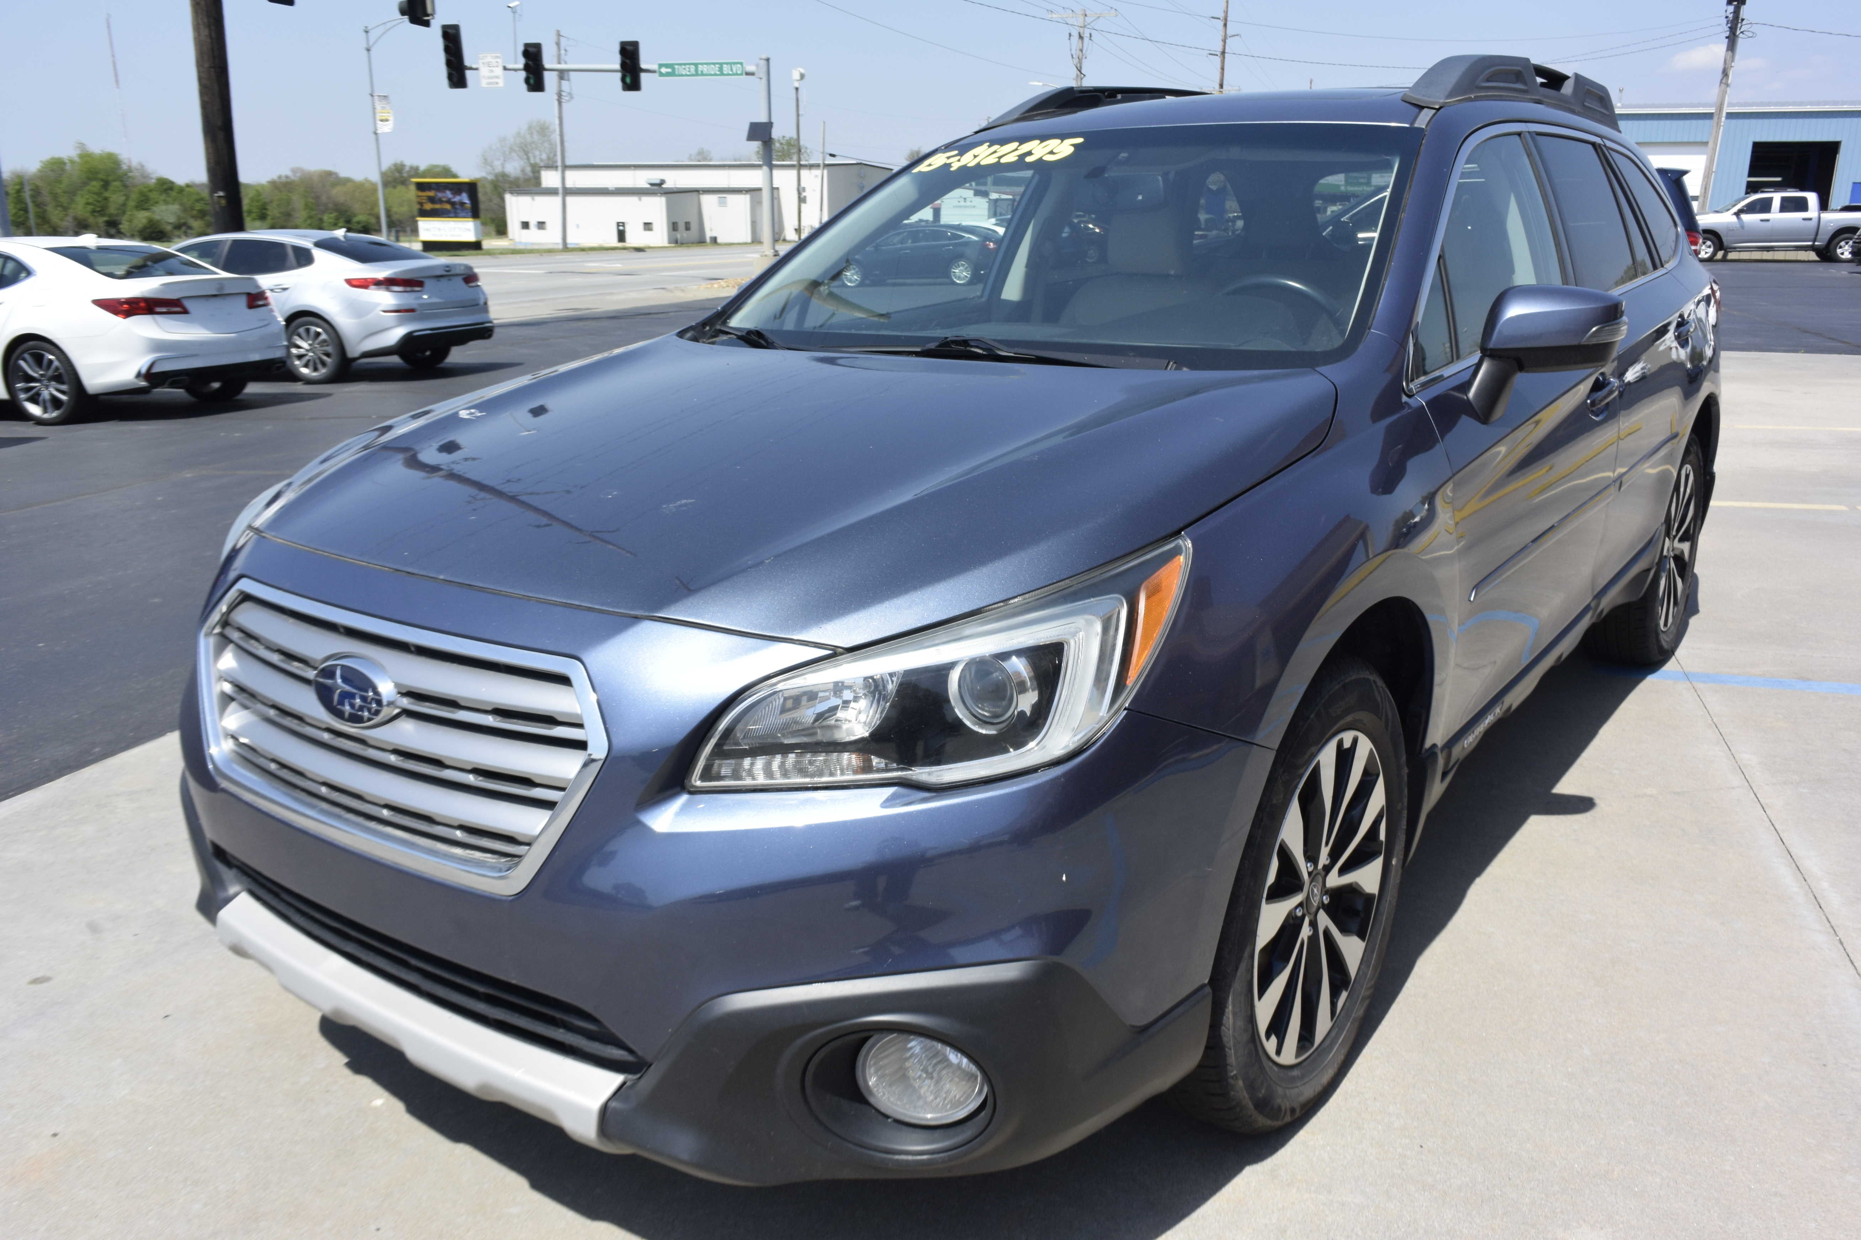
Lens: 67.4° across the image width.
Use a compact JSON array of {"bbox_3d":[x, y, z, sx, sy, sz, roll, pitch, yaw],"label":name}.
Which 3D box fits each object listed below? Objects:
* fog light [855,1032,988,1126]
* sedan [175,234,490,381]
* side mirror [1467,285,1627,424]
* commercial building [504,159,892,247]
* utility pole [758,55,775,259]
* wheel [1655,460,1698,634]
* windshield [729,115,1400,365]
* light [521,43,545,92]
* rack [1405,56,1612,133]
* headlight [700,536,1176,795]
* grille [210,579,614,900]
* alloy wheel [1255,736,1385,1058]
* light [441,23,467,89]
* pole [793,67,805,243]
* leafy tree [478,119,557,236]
[{"bbox_3d":[-0.004,0.503,1.551,0.135,0.120,0.075,6,17,26],"label":"fog light"},{"bbox_3d":[-7.195,-3.371,15.000,4.860,1.465,1.860,4,16,17],"label":"sedan"},{"bbox_3d":[1.032,-0.444,2.339,0.225,0.225,0.160,9,19,35],"label":"side mirror"},{"bbox_3d":[-29.132,-47.930,160.526,39.364,9.200,27.671,7,16,23],"label":"commercial building"},{"bbox_3d":[-4.245,-11.994,36.313,0.330,5.016,0.330,0,16,0],"label":"utility pole"},{"bbox_3d":[2.138,-0.223,4.186,0.190,0.490,0.490,9,19,35],"label":"wheel"},{"bbox_3d":[0.268,-0.788,2.829,1.460,0.140,0.930,9,49,35],"label":"windshield"},{"bbox_3d":[-9.302,-12.893,32.547,0.350,1.070,0.420,3,15,9],"label":"light"},{"bbox_3d":[1.511,-1.276,3.428,0.135,0.160,1.750,10,18,35],"label":"rack"},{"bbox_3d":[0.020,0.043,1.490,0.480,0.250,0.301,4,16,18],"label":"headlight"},{"bbox_3d":[-0.684,0.130,1.689,0.840,0.279,0.130,10,18,35],"label":"grille"},{"bbox_3d":[0.498,0.388,2.071,0.190,0.490,0.490,9,19,35],"label":"alloy wheel"},{"bbox_3d":[-13.647,-16.163,40.000,0.620,1.680,0.420,6,17,18],"label":"light"},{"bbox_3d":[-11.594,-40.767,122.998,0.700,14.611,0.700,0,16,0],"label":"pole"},{"bbox_3d":[-45.279,-48.422,153.309,9.000,12.345,8.500,0,16,0],"label":"leafy tree"}]

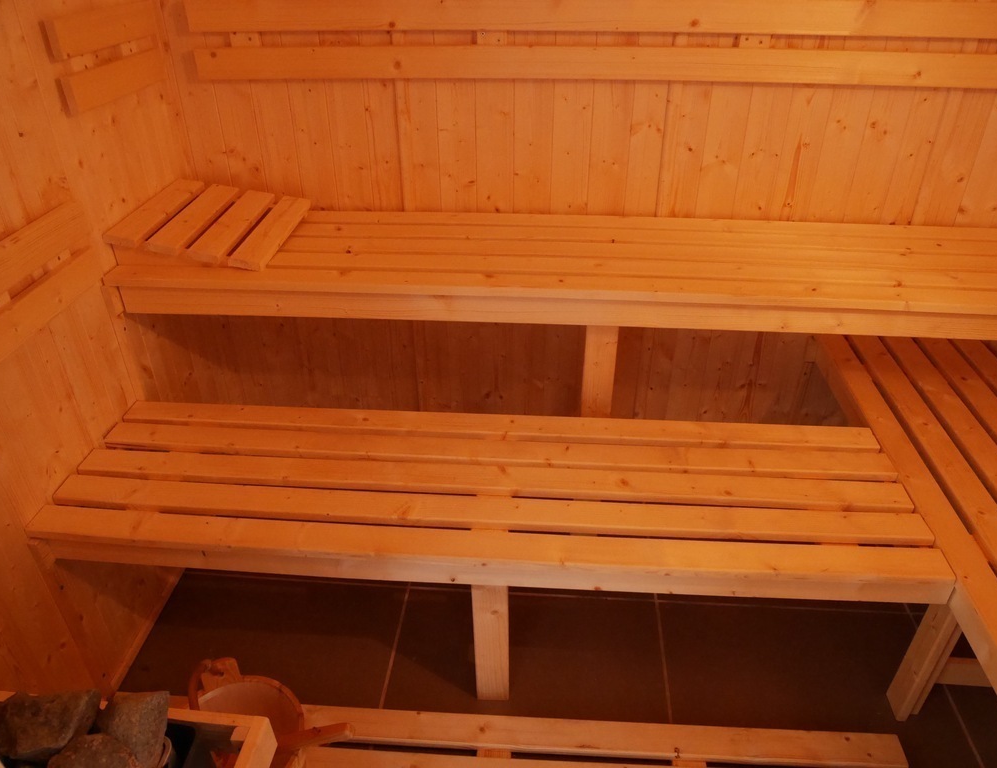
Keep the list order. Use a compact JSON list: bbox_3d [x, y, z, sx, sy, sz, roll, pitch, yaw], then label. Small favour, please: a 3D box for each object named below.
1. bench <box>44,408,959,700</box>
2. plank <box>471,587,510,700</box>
[{"bbox_3d":[-0.027,0.379,1.506,1.603,0.474,0.411,2,33,4],"label":"bench"},{"bbox_3d":[-0.010,0.481,1.392,0.068,0.426,0.030,2,33,4],"label":"plank"}]

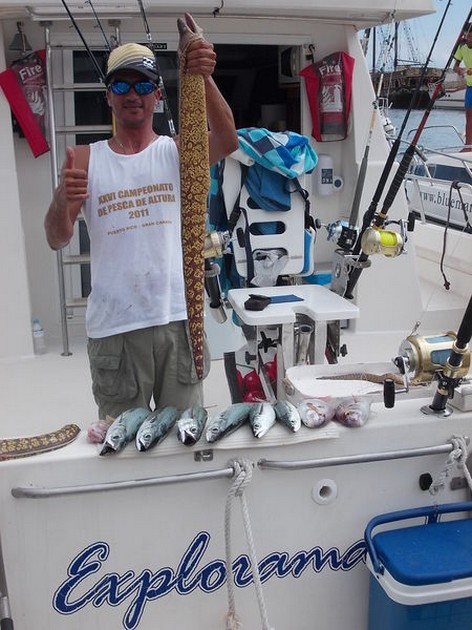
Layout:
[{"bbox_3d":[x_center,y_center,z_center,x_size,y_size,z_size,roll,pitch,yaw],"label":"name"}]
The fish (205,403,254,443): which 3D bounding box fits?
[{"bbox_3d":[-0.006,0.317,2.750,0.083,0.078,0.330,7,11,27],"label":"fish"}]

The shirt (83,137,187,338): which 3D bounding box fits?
[{"bbox_3d":[-0.321,-0.246,2.980,0.360,0.640,0.240,-2,14,-10],"label":"shirt"}]

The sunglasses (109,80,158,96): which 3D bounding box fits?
[{"bbox_3d":[-0.319,-0.701,2.870,0.147,0.048,0.130,-2,14,-7],"label":"sunglasses"}]

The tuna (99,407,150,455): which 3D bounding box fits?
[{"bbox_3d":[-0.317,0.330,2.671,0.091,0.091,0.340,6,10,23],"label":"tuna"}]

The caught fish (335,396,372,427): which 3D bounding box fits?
[{"bbox_3d":[0.357,0.293,2.821,0.102,0.081,0.200,3,9,12],"label":"caught fish"}]

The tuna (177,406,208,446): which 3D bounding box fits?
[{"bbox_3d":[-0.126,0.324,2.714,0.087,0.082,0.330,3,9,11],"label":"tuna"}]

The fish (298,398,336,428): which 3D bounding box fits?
[{"bbox_3d":[0.248,0.298,2.810,0.097,0.076,0.200,6,10,21],"label":"fish"}]

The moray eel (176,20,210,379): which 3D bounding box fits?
[{"bbox_3d":[-0.124,-0.326,2.763,0.095,1.100,0.070,0,14,0],"label":"moray eel"}]

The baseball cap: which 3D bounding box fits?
[{"bbox_3d":[-0.327,-0.786,2.900,0.170,0.140,0.260,-2,14,-8],"label":"baseball cap"}]

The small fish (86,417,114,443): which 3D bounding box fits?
[{"bbox_3d":[-0.376,0.334,2.698,0.070,0.066,0.200,6,10,21],"label":"small fish"}]

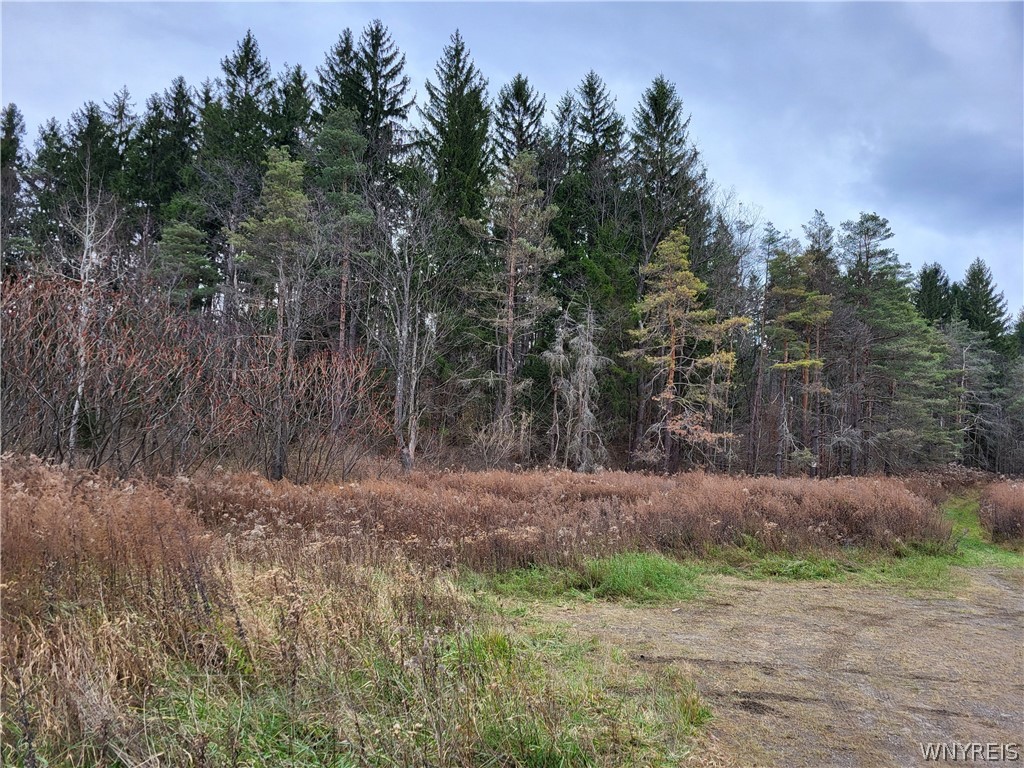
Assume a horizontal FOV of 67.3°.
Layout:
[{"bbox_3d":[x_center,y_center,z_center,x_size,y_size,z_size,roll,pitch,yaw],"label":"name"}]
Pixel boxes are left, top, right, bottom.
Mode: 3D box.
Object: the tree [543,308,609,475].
[{"bbox_3d":[2.606,0.745,31.079,2.590,7.870,2.460,0,-6,0],"label":"tree"}]

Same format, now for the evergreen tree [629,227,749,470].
[{"bbox_3d":[7.170,-0.926,31.245,4.880,11.230,4.630,0,-6,0],"label":"evergreen tree"}]

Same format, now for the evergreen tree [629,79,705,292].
[{"bbox_3d":[8.446,-5.753,41.775,4.870,22.920,4.630,0,-6,0],"label":"evergreen tree"}]

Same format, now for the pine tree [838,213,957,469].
[{"bbox_3d":[16.603,-1.352,33.297,5.110,12.480,4.850,0,-6,0],"label":"pine tree"}]

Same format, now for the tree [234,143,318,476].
[{"bbox_3d":[-8.603,-2.245,27.859,3.040,13.180,2.890,0,-6,0],"label":"tree"}]

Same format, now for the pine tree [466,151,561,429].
[{"bbox_3d":[0.067,-2.869,34.453,4.210,15.730,4.000,0,-6,0],"label":"pine tree"}]

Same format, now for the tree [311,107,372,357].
[{"bbox_3d":[-7.661,-3.915,34.557,3.060,17.830,2.910,0,-6,0],"label":"tree"}]

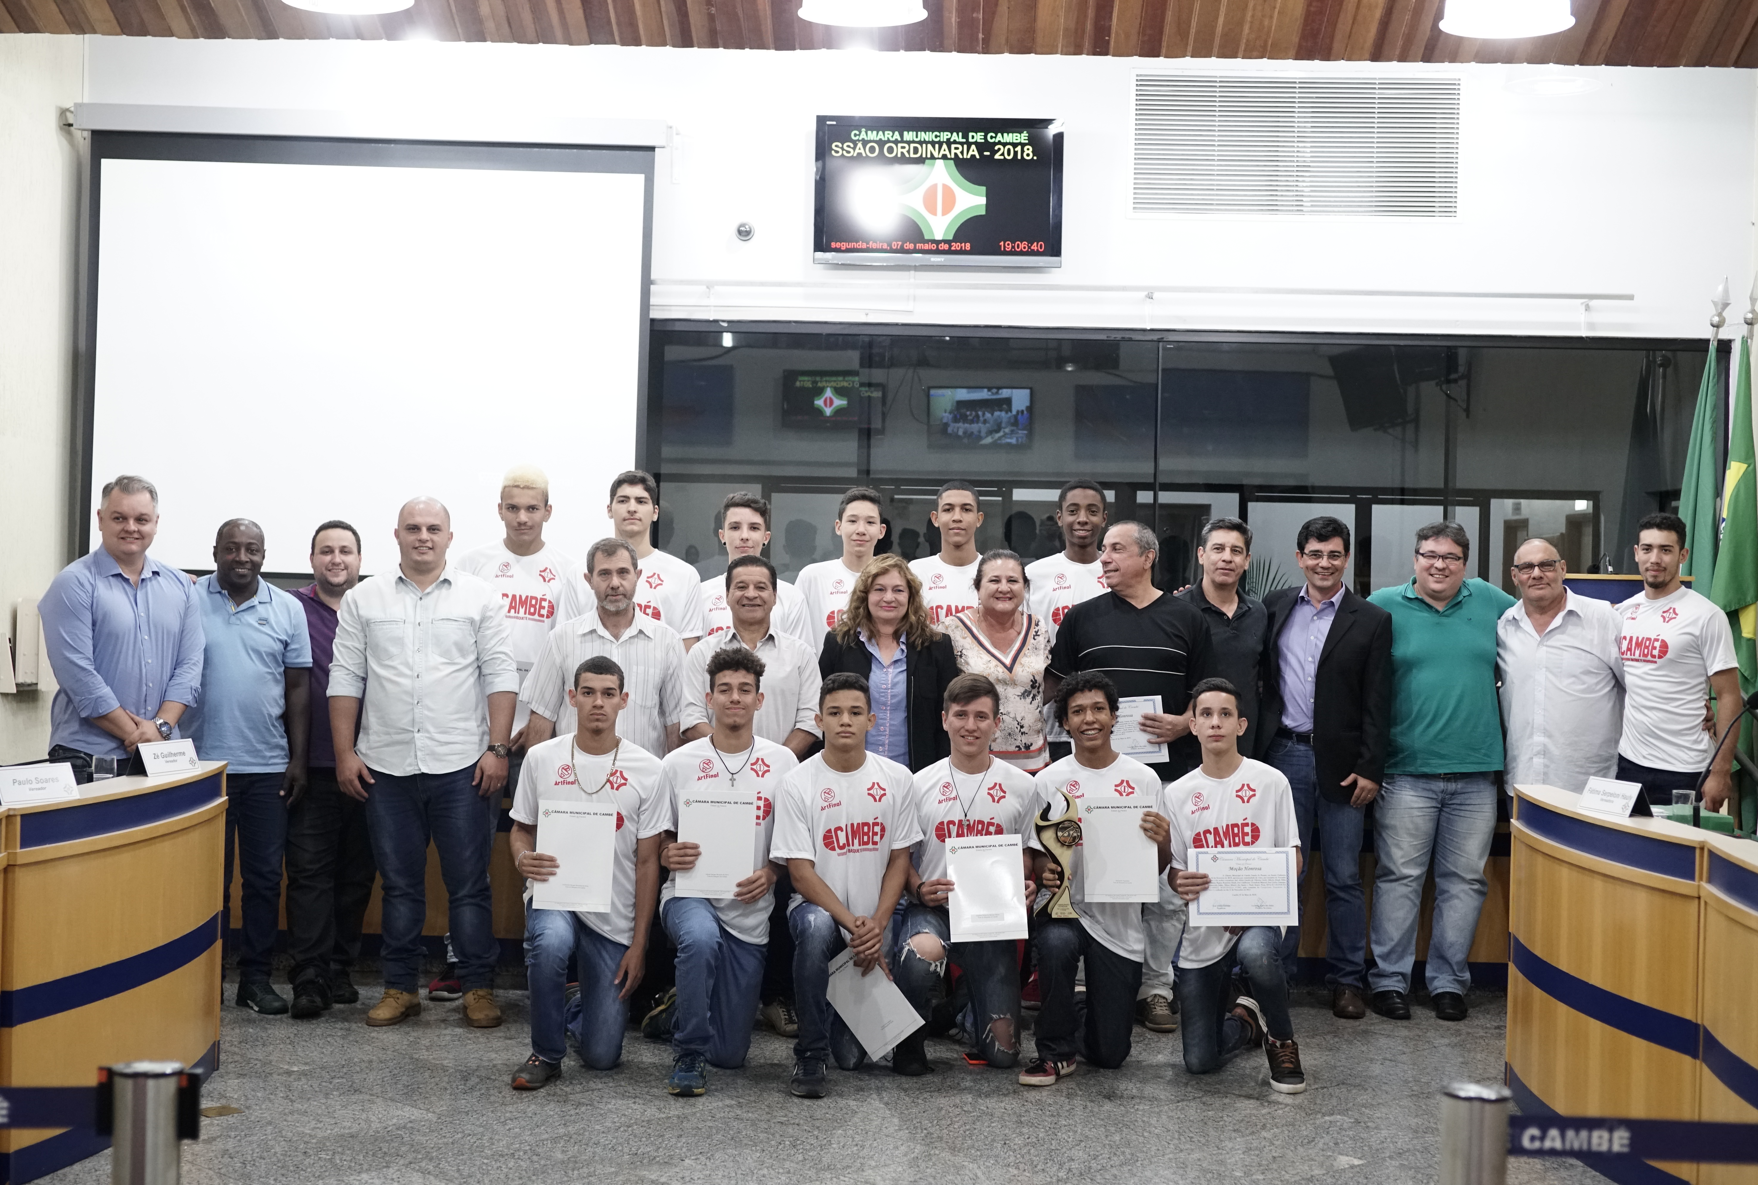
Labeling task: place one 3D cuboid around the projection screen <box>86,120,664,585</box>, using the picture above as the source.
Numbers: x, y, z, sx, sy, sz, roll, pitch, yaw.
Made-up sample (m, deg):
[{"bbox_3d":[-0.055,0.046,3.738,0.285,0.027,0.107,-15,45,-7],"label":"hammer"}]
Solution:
[{"bbox_3d":[-2.261,-1.022,10.500,2.490,1.970,0.050,2,1,2],"label":"projection screen"}]

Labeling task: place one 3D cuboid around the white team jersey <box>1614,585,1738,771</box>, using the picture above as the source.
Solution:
[{"bbox_3d":[2.732,0.303,8.200,0.480,0.660,0.280,2,1,25],"label":"white team jersey"}]

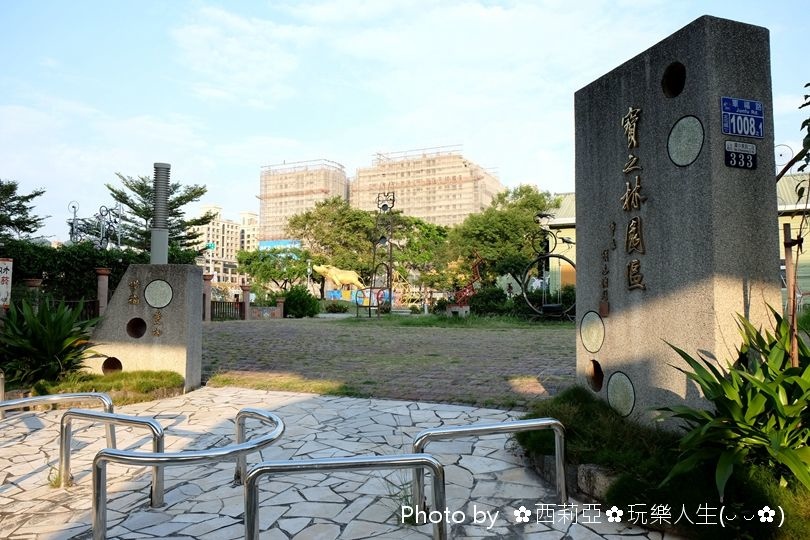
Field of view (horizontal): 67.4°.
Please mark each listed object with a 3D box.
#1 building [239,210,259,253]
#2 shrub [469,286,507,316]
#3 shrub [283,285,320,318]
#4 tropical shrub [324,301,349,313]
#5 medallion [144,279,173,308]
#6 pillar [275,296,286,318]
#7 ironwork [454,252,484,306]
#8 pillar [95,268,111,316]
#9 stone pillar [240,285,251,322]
[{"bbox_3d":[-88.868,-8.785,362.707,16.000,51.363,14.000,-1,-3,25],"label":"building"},{"bbox_3d":[5.025,1.992,36.949,2.314,1.979,2.200,0,-2,0],"label":"shrub"},{"bbox_3d":[-6.048,1.841,35.500,2.221,1.987,2.000,-1,-3,0],"label":"shrub"},{"bbox_3d":[-4.961,2.644,44.000,1.738,0.869,1.400,-1,-3,0],"label":"tropical shrub"},{"bbox_3d":[-3.505,0.350,8.675,0.420,0.420,0.040,0,-2,0],"label":"medallion"},{"bbox_3d":[-7.144,2.169,35.000,0.520,1.285,0.520,-2,-3,25],"label":"pillar"},{"bbox_3d":[3.557,0.524,33.500,1.654,2.978,1.100,-1,-3,0],"label":"ironwork"},{"bbox_3d":[-12.100,1.140,24.300,0.550,2.400,0.550,-2,-3,25],"label":"pillar"},{"bbox_3d":[-8.559,1.744,32.600,0.500,1.932,0.500,-2,-3,25],"label":"stone pillar"}]

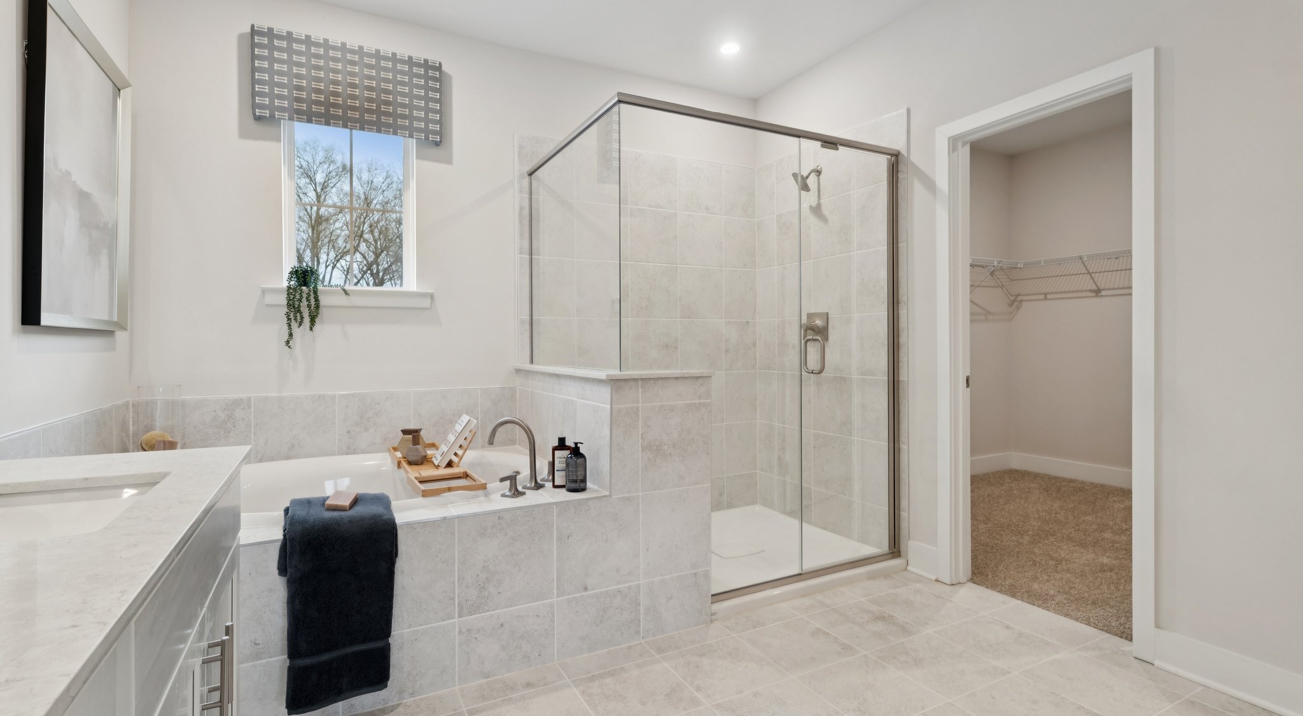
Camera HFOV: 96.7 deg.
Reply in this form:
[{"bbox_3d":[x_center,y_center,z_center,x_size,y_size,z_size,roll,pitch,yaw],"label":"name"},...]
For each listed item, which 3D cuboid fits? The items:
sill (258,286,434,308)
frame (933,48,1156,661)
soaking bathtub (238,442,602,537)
[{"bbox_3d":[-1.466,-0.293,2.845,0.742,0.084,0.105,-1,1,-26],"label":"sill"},{"bbox_3d":[1.564,-0.008,2.350,0.145,2.102,0.826,-1,1,-26],"label":"frame"},{"bbox_3d":[-1.162,0.711,2.311,1.541,0.499,1.194,-1,1,-26],"label":"soaking bathtub"}]

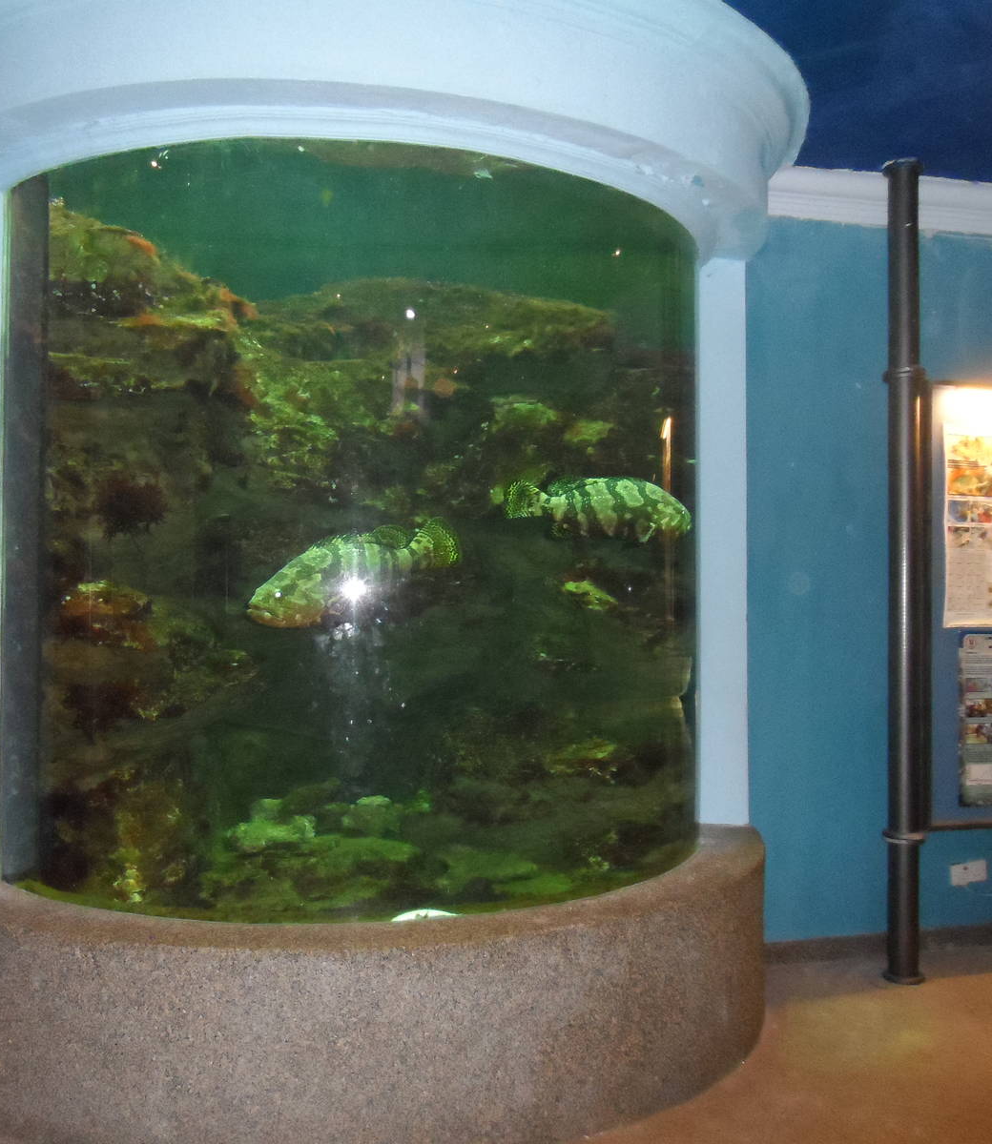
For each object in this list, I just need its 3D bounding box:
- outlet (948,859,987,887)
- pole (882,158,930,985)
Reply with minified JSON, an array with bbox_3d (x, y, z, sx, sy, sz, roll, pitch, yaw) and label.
[{"bbox_3d":[1.984,1.264,4.438,0.168,0.092,0.025,0,-1,-12],"label":"outlet"},{"bbox_3d":[1.587,-0.011,4.118,0.148,3.158,0.148,0,-1,-12],"label":"pole"}]

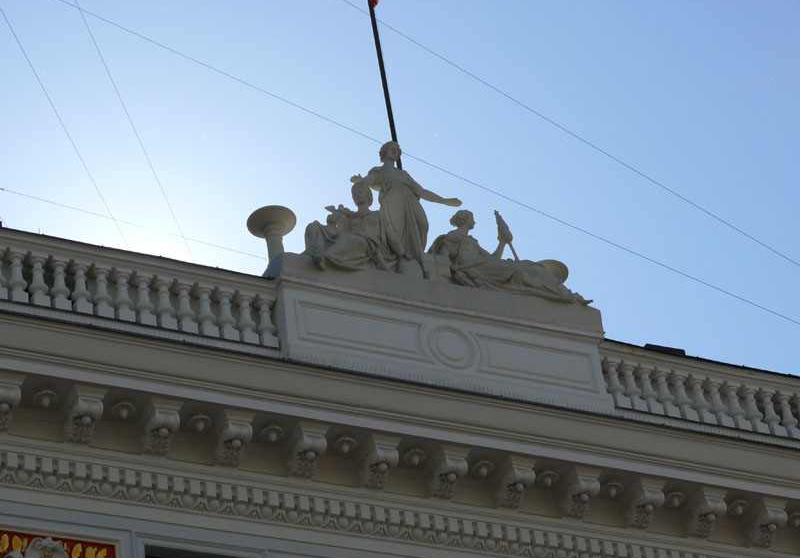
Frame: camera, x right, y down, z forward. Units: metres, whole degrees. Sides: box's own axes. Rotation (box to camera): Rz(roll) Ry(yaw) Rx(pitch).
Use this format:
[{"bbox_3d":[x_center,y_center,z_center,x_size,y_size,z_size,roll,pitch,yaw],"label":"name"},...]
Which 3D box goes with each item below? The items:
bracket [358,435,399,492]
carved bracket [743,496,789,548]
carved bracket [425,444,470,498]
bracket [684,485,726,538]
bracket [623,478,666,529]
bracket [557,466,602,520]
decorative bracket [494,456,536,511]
[{"bbox_3d":[-0.252,2.237,28.250,0.388,0.390,0.571,11,-42,-24],"label":"bracket"},{"bbox_3d":[4.853,3.229,30.583,0.388,0.390,0.571,11,-42,-24],"label":"carved bracket"},{"bbox_3d":[0.599,2.403,28.639,0.388,0.390,0.571,11,-42,-24],"label":"carved bracket"},{"bbox_3d":[4.002,3.063,30.194,0.388,0.390,0.571,11,-42,-24],"label":"bracket"},{"bbox_3d":[3.151,2.898,29.805,0.388,0.390,0.571,11,-42,-24],"label":"bracket"},{"bbox_3d":[2.300,2.733,29.417,0.388,0.390,0.571,11,-42,-24],"label":"bracket"},{"bbox_3d":[1.449,2.568,29.028,0.388,0.390,0.571,11,-42,-24],"label":"decorative bracket"}]

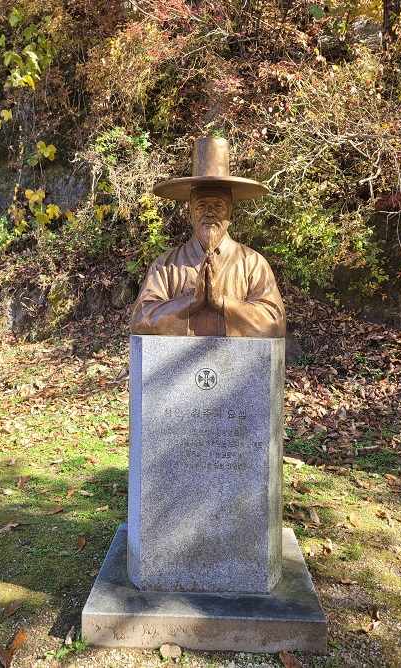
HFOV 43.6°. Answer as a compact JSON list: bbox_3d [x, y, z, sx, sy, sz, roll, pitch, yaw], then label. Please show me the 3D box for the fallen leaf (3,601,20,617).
[{"bbox_3d":[-0.852,1.243,2.269,0.055,0.025,0.100,2,2,31],"label":"fallen leaf"}]

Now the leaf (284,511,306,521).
[{"bbox_3d":[0.597,1.147,3.163,0.116,0.035,0.055,3,6,19],"label":"leaf"}]

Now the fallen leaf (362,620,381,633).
[{"bbox_3d":[0.741,1.264,2.169,0.112,0.030,0.045,0,2,-31],"label":"fallen leaf"}]

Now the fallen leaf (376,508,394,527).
[{"bbox_3d":[1.167,1.155,3.161,0.050,0.035,0.154,-1,6,-15],"label":"fallen leaf"}]

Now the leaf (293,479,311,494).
[{"bbox_3d":[0.769,1.166,3.803,0.150,0.050,0.090,2,2,41],"label":"leaf"}]

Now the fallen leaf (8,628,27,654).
[{"bbox_3d":[-0.742,1.248,2.041,0.050,0.025,0.121,1,6,0],"label":"fallen leaf"}]

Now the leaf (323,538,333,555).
[{"bbox_3d":[0.709,1.183,2.795,0.045,0.040,0.126,3,6,20],"label":"leaf"}]

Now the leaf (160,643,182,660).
[{"bbox_3d":[-0.117,1.281,2.025,0.087,0.058,0.045,1,2,1],"label":"leaf"}]

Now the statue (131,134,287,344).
[{"bbox_3d":[0.043,-0.449,2.413,0.733,0.915,0.539,1,2,1],"label":"statue"}]

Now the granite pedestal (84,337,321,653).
[{"bbox_3d":[0.033,0.634,2.429,0.980,1.250,0.876,1,2,1],"label":"granite pedestal"}]

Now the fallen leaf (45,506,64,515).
[{"bbox_3d":[-0.930,1.130,3.213,0.107,0.020,0.050,-5,8,-43],"label":"fallen leaf"}]

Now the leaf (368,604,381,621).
[{"bbox_3d":[0.774,1.238,2.232,0.055,0.045,0.080,3,6,19],"label":"leaf"}]

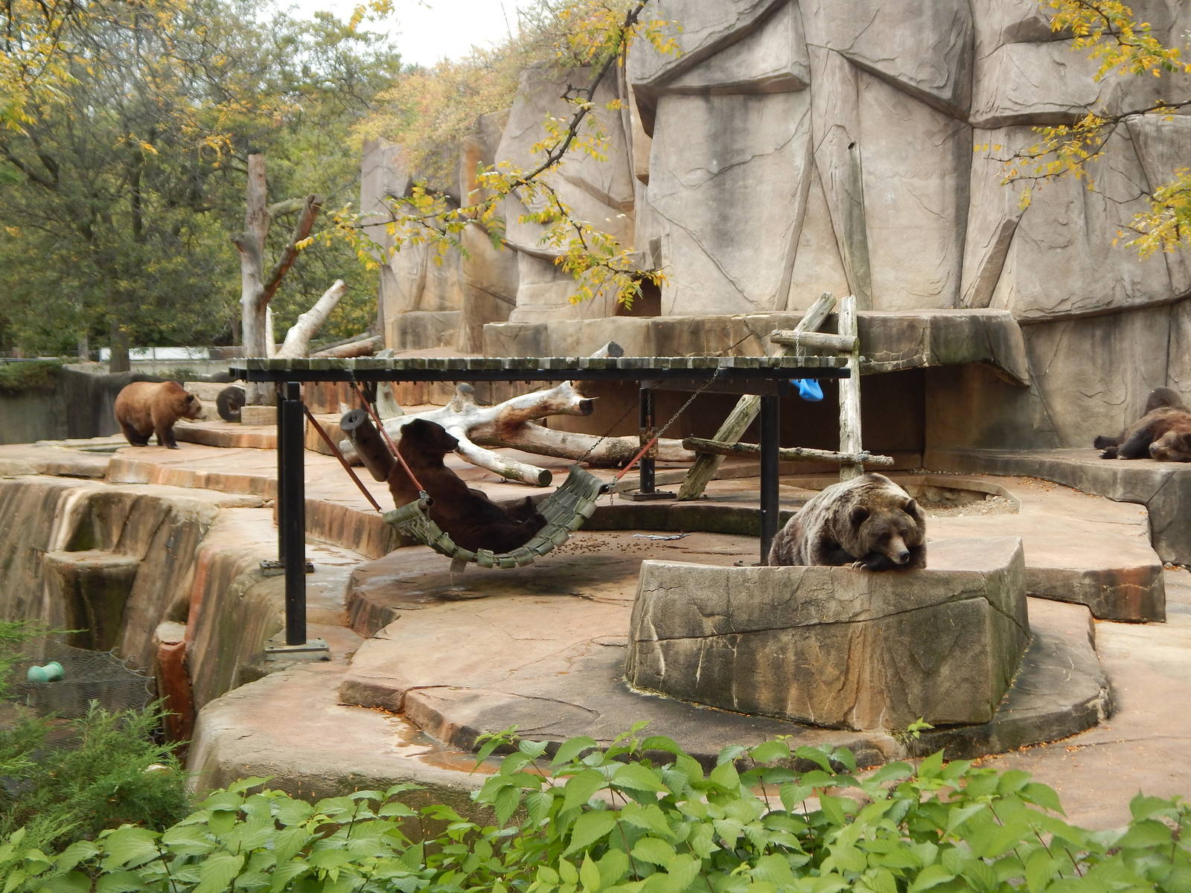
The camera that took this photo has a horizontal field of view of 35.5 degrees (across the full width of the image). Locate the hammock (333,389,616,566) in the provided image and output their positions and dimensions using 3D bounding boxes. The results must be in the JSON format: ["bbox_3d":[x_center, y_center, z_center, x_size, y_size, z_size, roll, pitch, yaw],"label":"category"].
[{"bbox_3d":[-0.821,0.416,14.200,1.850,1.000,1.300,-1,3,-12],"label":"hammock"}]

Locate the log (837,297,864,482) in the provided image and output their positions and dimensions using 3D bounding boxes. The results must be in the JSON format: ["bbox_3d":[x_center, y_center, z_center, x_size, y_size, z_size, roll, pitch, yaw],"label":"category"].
[{"bbox_3d":[2.540,-0.557,18.600,0.220,2.135,0.220,-1,-22,6],"label":"log"}]

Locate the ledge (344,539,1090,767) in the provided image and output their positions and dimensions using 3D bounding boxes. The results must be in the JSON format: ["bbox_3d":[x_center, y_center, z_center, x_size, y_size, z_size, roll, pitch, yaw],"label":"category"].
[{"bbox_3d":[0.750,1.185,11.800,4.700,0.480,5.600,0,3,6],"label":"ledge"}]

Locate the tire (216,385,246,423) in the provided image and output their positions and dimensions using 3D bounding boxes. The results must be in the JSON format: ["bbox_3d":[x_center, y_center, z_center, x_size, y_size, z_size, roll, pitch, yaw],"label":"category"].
[{"bbox_3d":[-6.242,-0.731,32.301,0.630,0.630,0.220,-1,3,-27],"label":"tire"}]

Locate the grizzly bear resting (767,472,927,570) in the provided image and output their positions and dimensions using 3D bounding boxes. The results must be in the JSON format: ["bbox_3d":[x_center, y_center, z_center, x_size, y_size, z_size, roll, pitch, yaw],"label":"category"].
[{"bbox_3d":[1.338,0.422,10.100,0.720,0.620,1.250,-1,3,-20],"label":"grizzly bear resting"}]

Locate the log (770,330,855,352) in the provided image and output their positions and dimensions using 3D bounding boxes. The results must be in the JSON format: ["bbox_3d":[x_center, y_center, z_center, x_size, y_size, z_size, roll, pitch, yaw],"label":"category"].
[{"bbox_3d":[1.988,-0.966,17.000,0.830,0.140,0.130,5,3,11],"label":"log"}]

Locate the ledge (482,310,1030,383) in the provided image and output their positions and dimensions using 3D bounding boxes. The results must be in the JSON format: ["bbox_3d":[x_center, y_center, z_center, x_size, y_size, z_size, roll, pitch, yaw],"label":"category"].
[{"bbox_3d":[2.000,-1.235,22.700,6.700,0.820,1.800,0,3,15],"label":"ledge"}]

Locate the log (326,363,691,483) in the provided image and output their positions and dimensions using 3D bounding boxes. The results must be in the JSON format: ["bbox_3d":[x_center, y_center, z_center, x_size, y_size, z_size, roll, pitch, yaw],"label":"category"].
[{"bbox_3d":[-0.900,-0.314,19.600,4.000,1.150,2.400,0,3,7],"label":"log"}]

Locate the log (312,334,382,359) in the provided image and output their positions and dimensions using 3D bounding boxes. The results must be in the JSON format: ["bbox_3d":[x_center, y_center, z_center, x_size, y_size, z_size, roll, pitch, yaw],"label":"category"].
[{"bbox_3d":[-3.604,-1.440,27.000,1.200,0.360,0.500,-1,3,-12],"label":"log"}]

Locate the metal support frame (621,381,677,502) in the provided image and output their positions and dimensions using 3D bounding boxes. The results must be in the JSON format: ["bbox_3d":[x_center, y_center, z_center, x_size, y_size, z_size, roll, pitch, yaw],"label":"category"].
[{"bbox_3d":[0.500,-0.055,17.900,0.460,1.150,0.460,-1,3,-14],"label":"metal support frame"}]

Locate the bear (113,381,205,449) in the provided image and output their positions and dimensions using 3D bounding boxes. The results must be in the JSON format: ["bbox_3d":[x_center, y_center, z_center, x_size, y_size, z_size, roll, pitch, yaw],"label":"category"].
[{"bbox_3d":[-6.100,-0.449,26.000,1.450,0.950,0.600,1,3,30],"label":"bear"}]

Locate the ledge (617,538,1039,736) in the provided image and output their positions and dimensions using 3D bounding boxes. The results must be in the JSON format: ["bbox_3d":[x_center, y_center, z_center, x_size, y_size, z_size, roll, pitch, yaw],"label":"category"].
[{"bbox_3d":[1.327,0.970,10.364,1.950,0.760,1.950,1,3,21],"label":"ledge"}]

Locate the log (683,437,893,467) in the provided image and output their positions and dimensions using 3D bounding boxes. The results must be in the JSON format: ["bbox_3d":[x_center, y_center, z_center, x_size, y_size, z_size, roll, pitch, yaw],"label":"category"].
[{"bbox_3d":[1.891,0.055,18.200,2.070,0.140,0.140,5,3,0],"label":"log"}]

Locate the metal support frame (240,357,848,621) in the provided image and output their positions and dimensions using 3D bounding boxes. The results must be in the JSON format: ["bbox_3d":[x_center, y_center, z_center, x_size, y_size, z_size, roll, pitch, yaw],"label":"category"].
[{"bbox_3d":[-0.690,0.279,14.710,4.200,1.930,4.200,-1,3,-12],"label":"metal support frame"}]

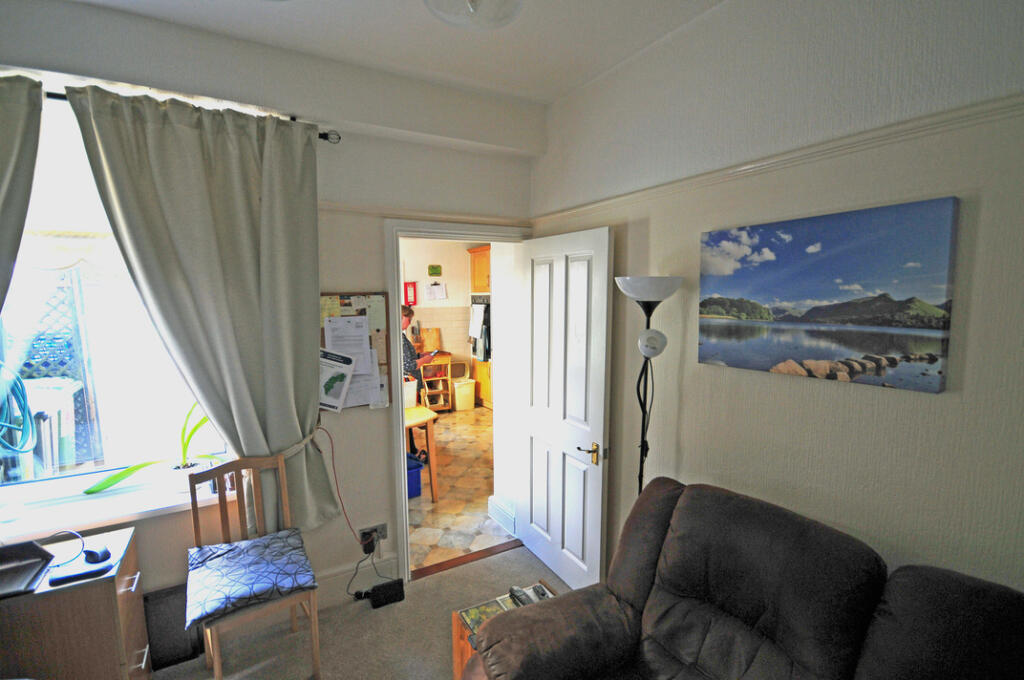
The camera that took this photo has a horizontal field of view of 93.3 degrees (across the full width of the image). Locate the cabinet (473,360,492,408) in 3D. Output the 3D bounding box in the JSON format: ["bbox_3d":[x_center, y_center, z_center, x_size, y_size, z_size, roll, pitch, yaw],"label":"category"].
[{"bbox_3d":[-0.199,0.602,7.300,0.560,0.660,0.620,-4,6,-29],"label":"cabinet"}]

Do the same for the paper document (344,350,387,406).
[{"bbox_3d":[-0.798,0.204,2.515,0.213,0.300,0.008,-4,6,-29],"label":"paper document"}]

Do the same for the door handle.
[{"bbox_3d":[0.387,0.570,2.462,0.055,0.112,0.125,-4,6,-29],"label":"door handle"}]

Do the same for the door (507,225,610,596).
[{"bbox_3d":[0.276,0.397,2.735,0.045,1.940,0.775,-4,6,-29],"label":"door"}]

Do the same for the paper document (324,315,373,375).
[{"bbox_3d":[-0.836,0.035,2.478,0.212,0.303,0.008,-4,6,-29],"label":"paper document"}]

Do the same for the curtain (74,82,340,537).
[{"bbox_3d":[-1.269,-0.017,2.133,0.920,1.930,0.180,-4,6,-29],"label":"curtain"}]

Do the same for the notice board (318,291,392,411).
[{"bbox_3d":[-0.846,0.059,2.491,0.440,0.605,0.018,-4,6,-29],"label":"notice board"}]

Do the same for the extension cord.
[{"bbox_3d":[-0.694,1.358,2.577,0.250,0.090,0.075,-4,6,-29],"label":"extension cord"}]

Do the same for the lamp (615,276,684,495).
[{"bbox_3d":[0.542,0.598,1.987,0.280,1.710,0.280,-4,6,-29],"label":"lamp"}]

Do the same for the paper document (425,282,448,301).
[{"bbox_3d":[-1.118,-0.697,7.025,0.310,0.235,0.012,-4,6,-29],"label":"paper document"}]

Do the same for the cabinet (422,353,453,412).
[{"bbox_3d":[-1.127,0.595,6.816,0.400,0.800,0.420,-4,6,-29],"label":"cabinet"}]

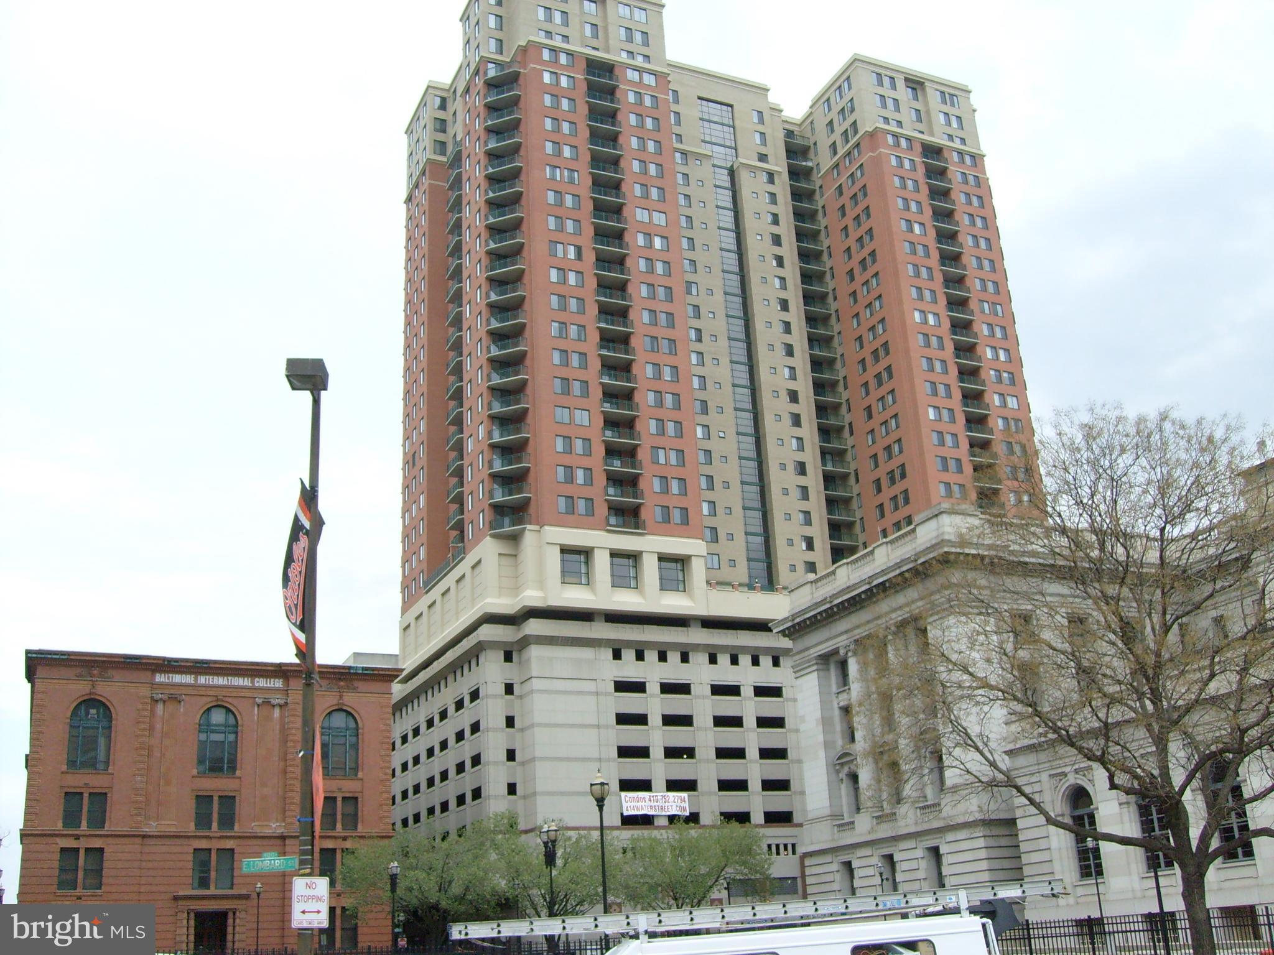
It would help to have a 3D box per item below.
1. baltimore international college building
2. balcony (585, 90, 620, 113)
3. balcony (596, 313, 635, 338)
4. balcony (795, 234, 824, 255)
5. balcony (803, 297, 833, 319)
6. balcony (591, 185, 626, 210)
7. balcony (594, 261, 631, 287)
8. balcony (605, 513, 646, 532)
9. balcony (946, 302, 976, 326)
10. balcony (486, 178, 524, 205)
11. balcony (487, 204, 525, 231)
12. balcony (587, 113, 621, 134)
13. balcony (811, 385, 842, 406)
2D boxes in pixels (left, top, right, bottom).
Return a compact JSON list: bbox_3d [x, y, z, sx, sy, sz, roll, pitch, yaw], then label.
[{"bbox_3d":[-36.500,28.751,104.906,27.360,22.280,30.000,6,-22,-25],"label":"baltimore international college building"},{"bbox_3d":[-3.784,-38.300,132.222,3.946,1.296,2.074,6,-22,-25],"label":"balcony"},{"bbox_3d":[-2.399,-14.319,123.367,3.946,1.296,2.074,6,-22,-25],"label":"balcony"},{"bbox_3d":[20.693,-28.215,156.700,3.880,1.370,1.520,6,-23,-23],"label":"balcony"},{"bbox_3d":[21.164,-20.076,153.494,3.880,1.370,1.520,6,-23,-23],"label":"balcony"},{"bbox_3d":[-3.143,-27.655,128.239,3.905,1.282,1.642,6,-23,-24],"label":"balcony"},{"bbox_3d":[-2.679,-19.685,125.159,3.905,1.282,1.642,6,-23,-24],"label":"balcony"},{"bbox_3d":[-1.275,4.631,115.919,3.905,1.282,1.642,6,-23,-24],"label":"balcony"},{"bbox_3d":[35.584,-18.100,143.402,3.905,1.282,1.642,6,-23,-24],"label":"balcony"},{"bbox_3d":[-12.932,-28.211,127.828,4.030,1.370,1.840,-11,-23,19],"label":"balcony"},{"bbox_3d":[-12.774,-25.638,127.799,4.277,1.300,2.507,-10,-22,18],"label":"balcony"},{"bbox_3d":[-3.594,-35.681,131.319,3.905,1.282,1.642,6,-23,-24],"label":"balcony"},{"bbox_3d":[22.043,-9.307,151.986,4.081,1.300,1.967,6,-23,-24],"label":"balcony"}]

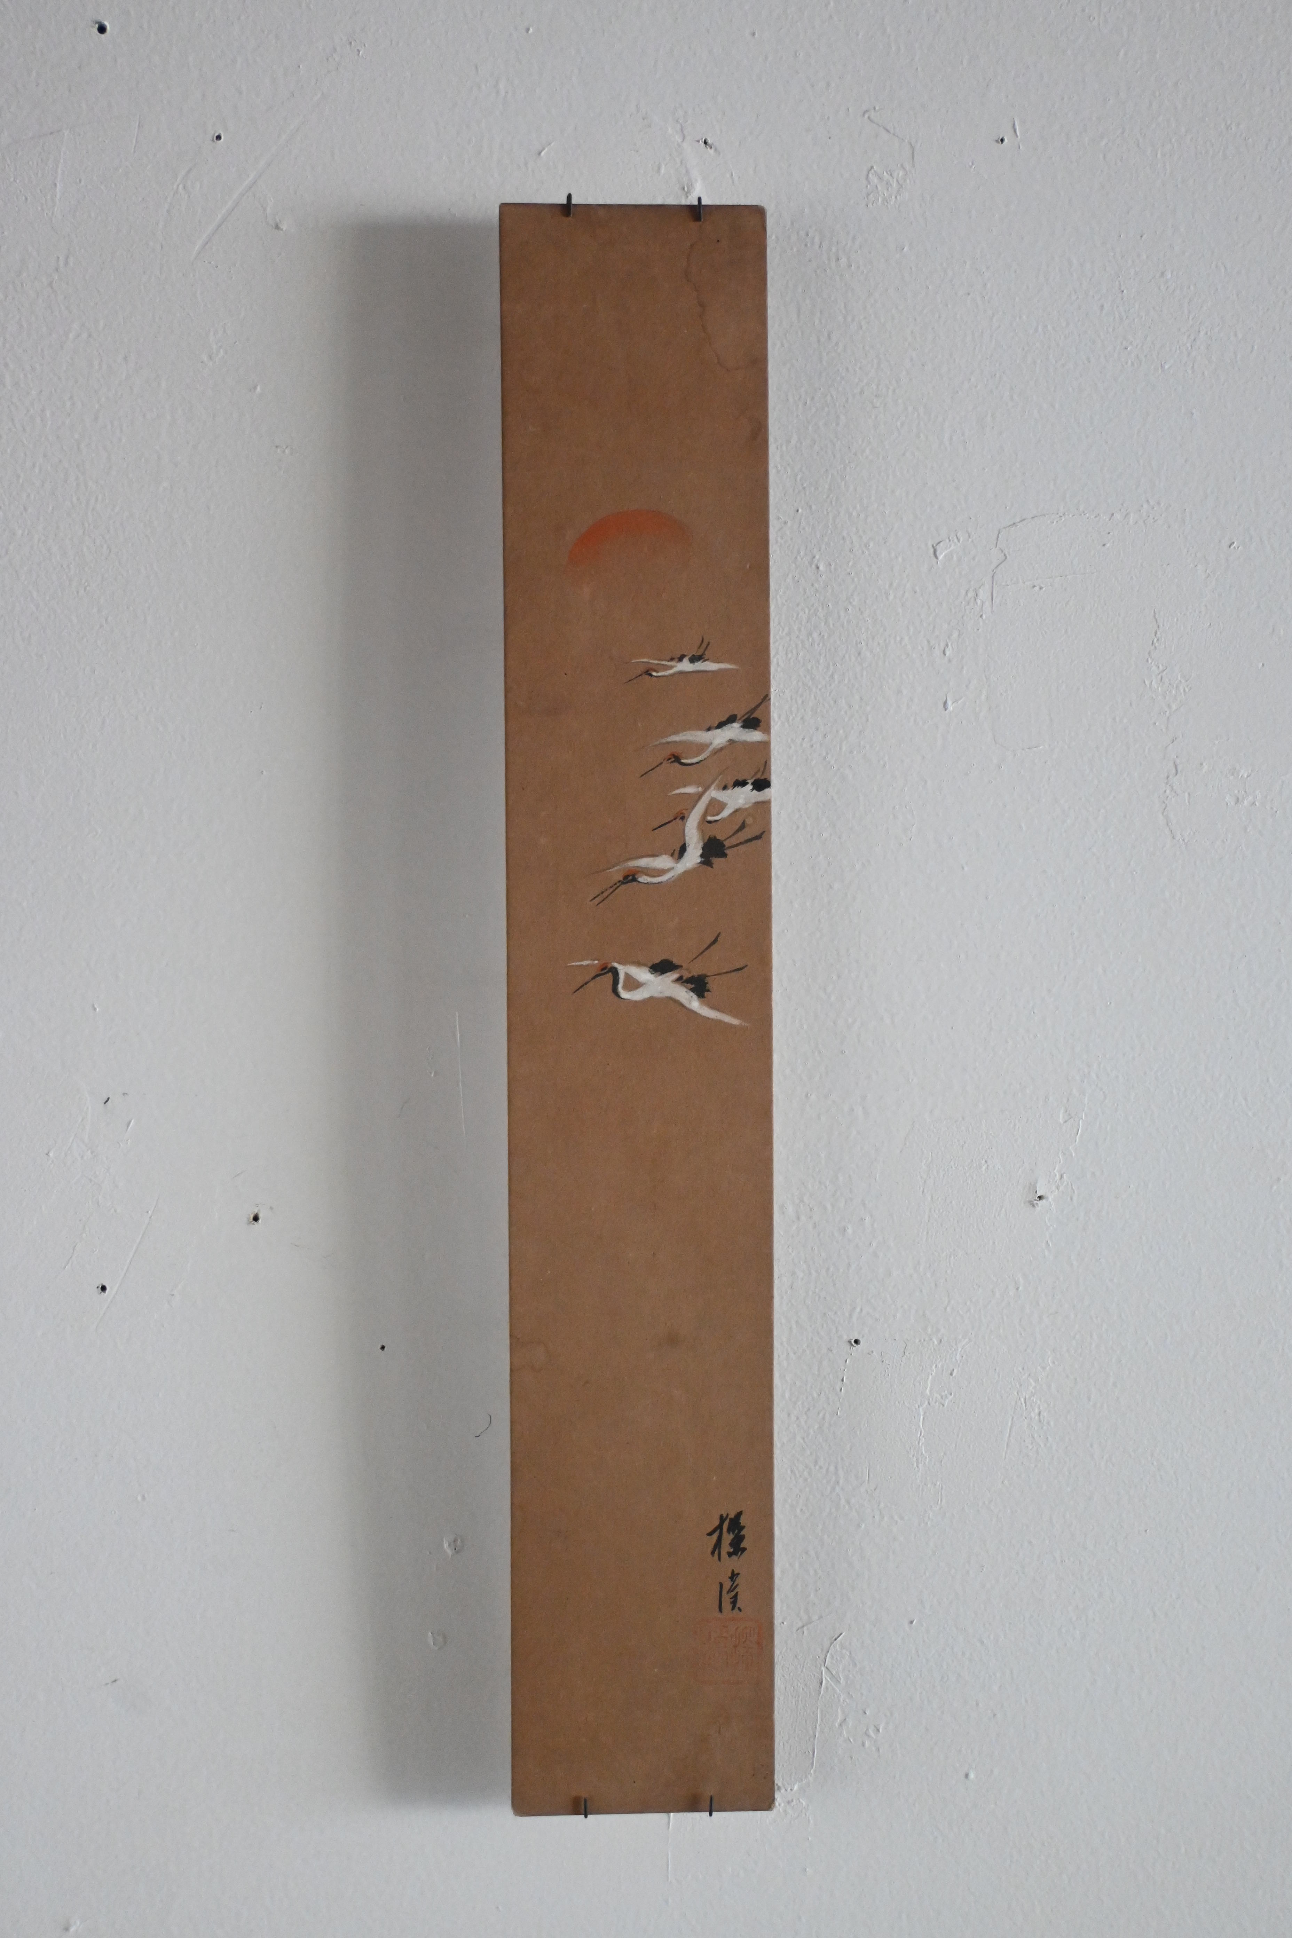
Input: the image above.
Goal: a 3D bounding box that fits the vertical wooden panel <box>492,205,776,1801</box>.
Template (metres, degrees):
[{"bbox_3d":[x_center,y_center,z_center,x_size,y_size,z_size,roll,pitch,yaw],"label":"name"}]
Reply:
[{"bbox_3d":[-0.002,0.009,0.574,0.060,0.363,0.005,0,1,-1],"label":"vertical wooden panel"}]

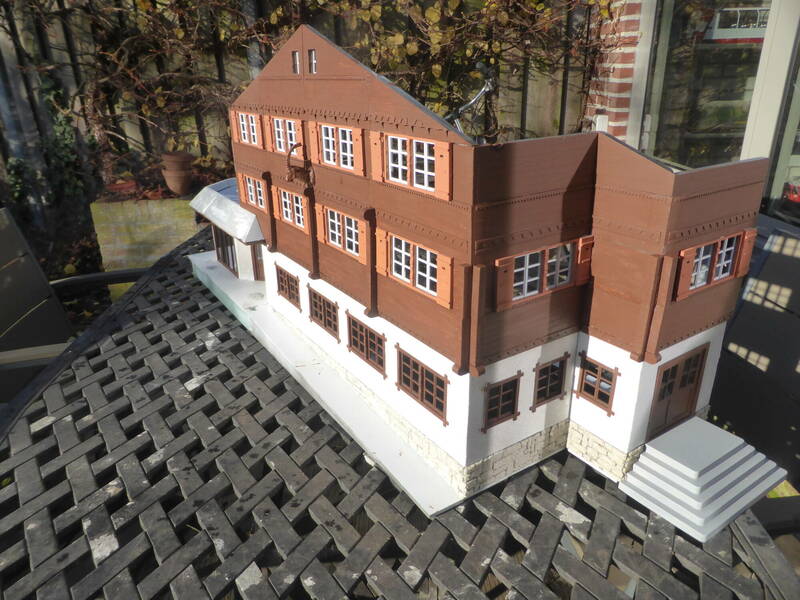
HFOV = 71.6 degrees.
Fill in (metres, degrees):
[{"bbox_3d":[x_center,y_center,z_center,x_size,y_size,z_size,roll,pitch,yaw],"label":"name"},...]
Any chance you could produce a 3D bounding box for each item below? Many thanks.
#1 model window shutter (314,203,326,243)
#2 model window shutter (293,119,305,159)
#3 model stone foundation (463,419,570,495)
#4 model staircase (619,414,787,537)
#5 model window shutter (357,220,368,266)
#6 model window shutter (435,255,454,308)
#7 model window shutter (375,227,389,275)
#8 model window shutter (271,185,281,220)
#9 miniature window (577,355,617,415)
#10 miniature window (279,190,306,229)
[{"bbox_3d":[-0.100,-0.095,0.705,0.006,0.049,0.025,-14,26,-30],"label":"model window shutter"},{"bbox_3d":[-0.128,-0.203,0.705,0.006,0.049,0.025,-14,26,-30],"label":"model window shutter"},{"bbox_3d":[0.127,0.165,0.592,0.150,0.038,0.010,-14,26,-30],"label":"model stone foundation"},{"bbox_3d":[0.319,0.173,0.575,0.160,0.042,0.089,-14,26,-30],"label":"model staircase"},{"bbox_3d":[-0.045,-0.073,0.690,0.004,0.055,0.022,-14,25,-30],"label":"model window shutter"},{"bbox_3d":[0.041,-0.016,0.503,0.006,0.049,0.025,-14,26,-30],"label":"model window shutter"},{"bbox_3d":[-0.020,-0.056,0.655,0.004,0.056,0.025,-14,25,-30],"label":"model window shutter"},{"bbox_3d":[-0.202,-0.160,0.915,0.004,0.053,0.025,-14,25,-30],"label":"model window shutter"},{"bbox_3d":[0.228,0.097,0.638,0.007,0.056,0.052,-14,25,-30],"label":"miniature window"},{"bbox_3d":[-0.151,-0.128,0.780,0.007,0.045,0.076,-14,26,-30],"label":"miniature window"}]

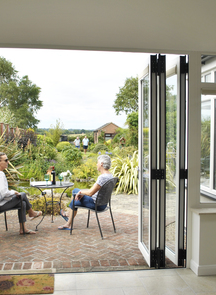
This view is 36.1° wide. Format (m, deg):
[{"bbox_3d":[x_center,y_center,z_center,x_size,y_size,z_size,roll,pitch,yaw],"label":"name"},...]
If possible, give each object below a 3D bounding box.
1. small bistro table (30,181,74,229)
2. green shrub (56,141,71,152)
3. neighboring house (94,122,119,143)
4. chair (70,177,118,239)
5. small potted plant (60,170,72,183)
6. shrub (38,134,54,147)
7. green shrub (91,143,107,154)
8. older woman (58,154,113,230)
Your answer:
[{"bbox_3d":[-0.900,0.950,5.403,0.710,0.710,0.710,0,2,-6],"label":"small bistro table"},{"bbox_3d":[-4.026,-0.045,30.000,1.500,1.100,1.500,0,2,-6],"label":"green shrub"},{"bbox_3d":[0.108,-1.599,50.559,4.000,3.800,5.200,0,2,-10],"label":"neighboring house"},{"bbox_3d":[-0.161,0.879,5.038,0.620,0.880,0.510,1,2,30],"label":"chair"},{"bbox_3d":[-0.682,0.479,5.420,0.190,0.210,0.180,0,2,-6],"label":"small potted plant"},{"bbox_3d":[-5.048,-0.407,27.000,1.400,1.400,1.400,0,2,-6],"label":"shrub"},{"bbox_3d":[-0.651,0.163,27.000,1.300,1.050,1.300,0,2,-6],"label":"green shrub"},{"bbox_3d":[-0.372,0.714,5.147,0.920,1.200,0.500,1,2,28],"label":"older woman"}]

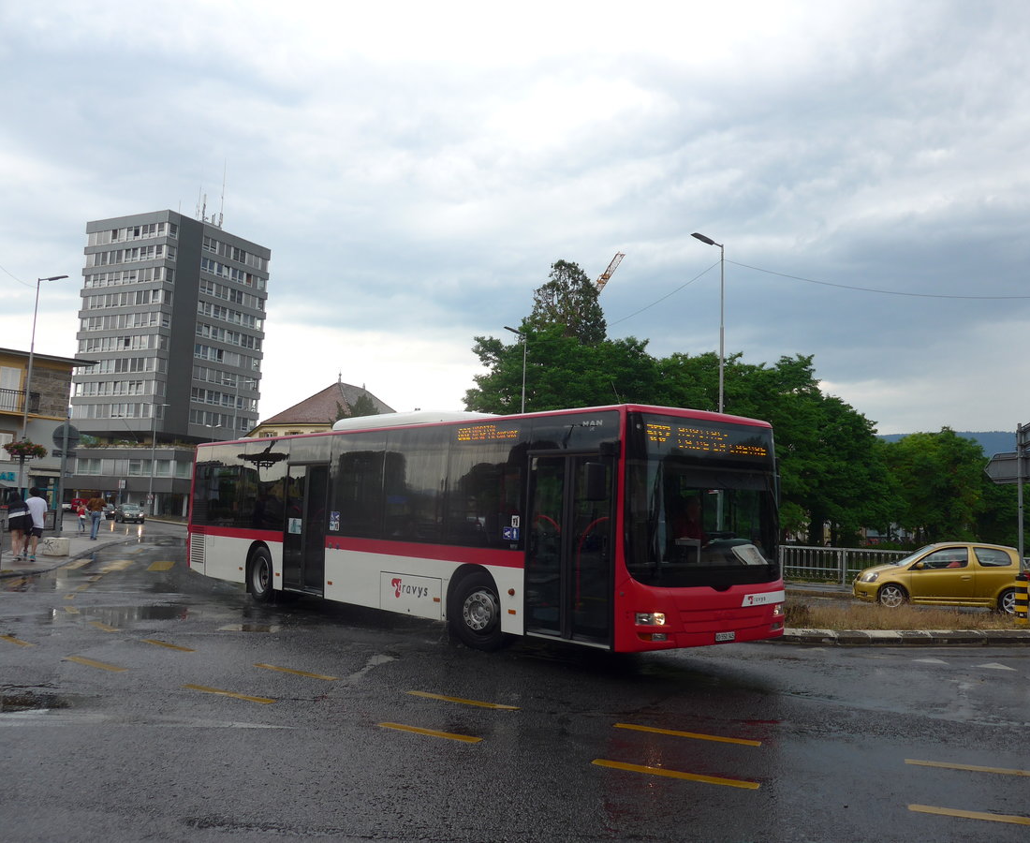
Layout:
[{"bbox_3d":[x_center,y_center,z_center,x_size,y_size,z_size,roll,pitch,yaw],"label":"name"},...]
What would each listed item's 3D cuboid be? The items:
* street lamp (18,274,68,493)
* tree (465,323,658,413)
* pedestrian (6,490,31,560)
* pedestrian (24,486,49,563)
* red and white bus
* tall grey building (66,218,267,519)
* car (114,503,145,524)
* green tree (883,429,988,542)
[{"bbox_3d":[-15.426,-0.505,30.520,1.150,8.500,0.300,1,-6,9],"label":"street lamp"},{"bbox_3d":[1.908,0.831,43.461,9.200,10.784,9.000,2,-6,3],"label":"tree"},{"bbox_3d":[-11.641,2.460,22.182,0.580,1.640,0.500,3,-6,-12],"label":"pedestrian"},{"bbox_3d":[-11.232,2.423,22.188,0.560,1.760,0.480,3,-6,-12],"label":"pedestrian"},{"bbox_3d":[-1.537,1.461,14.296,2.520,2.980,11.980,7,-7,-38],"label":"red and white bus"},{"bbox_3d":[-49.748,-7.160,136.431,15.995,40.201,19.952,0,-6,27],"label":"tall grey building"},{"bbox_3d":[-29.103,6.819,70.594,1.750,1.500,4.200,6,-7,-30],"label":"car"},{"bbox_3d":[25.601,4.591,57.599,7.200,8.017,7.000,0,-6,24],"label":"green tree"}]

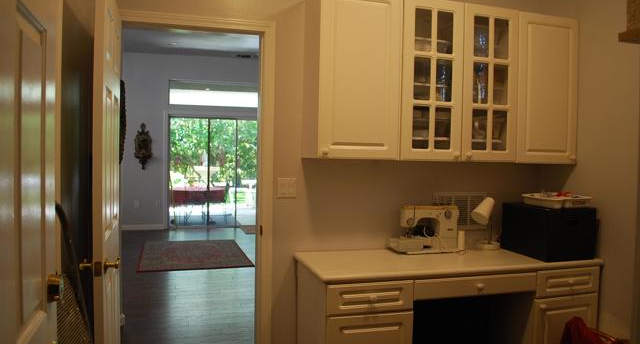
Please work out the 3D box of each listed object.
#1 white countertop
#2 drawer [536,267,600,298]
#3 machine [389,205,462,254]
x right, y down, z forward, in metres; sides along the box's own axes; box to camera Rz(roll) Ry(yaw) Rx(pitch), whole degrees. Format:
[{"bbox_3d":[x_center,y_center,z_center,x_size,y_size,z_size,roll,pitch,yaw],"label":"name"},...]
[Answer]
[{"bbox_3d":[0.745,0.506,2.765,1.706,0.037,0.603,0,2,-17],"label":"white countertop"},{"bbox_3d":[1.388,0.634,2.941,0.457,0.154,0.380,0,2,-18],"label":"drawer"},{"bbox_3d":[0.632,0.342,2.940,0.452,0.284,0.186,0,2,-17],"label":"machine"}]

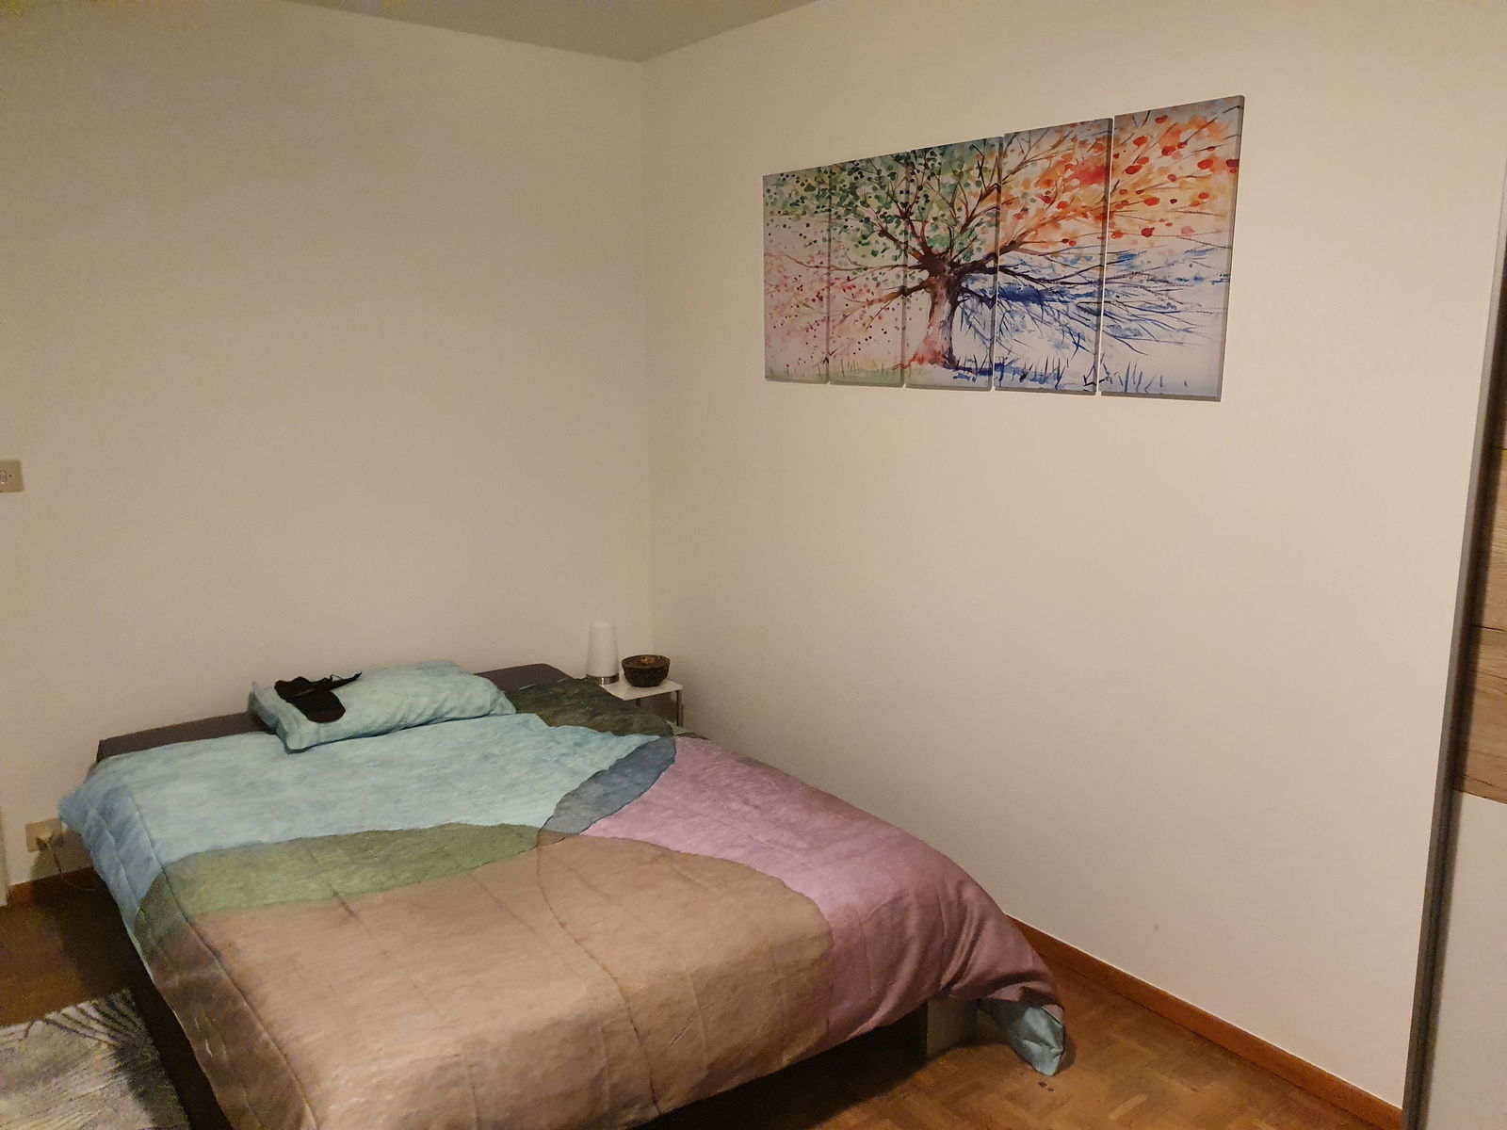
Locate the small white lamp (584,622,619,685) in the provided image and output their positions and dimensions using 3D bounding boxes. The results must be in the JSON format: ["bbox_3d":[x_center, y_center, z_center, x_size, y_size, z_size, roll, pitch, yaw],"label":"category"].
[{"bbox_3d":[-0.555,0.323,4.160,0.121,0.208,0.121,0,11,0],"label":"small white lamp"}]

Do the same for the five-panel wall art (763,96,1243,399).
[{"bbox_3d":[0.515,-0.771,2.941,0.020,0.600,1.550,-8,14,-37],"label":"five-panel wall art"}]

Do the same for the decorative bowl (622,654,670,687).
[{"bbox_3d":[-0.392,0.392,4.130,0.173,0.085,0.173,0,11,0],"label":"decorative bowl"}]

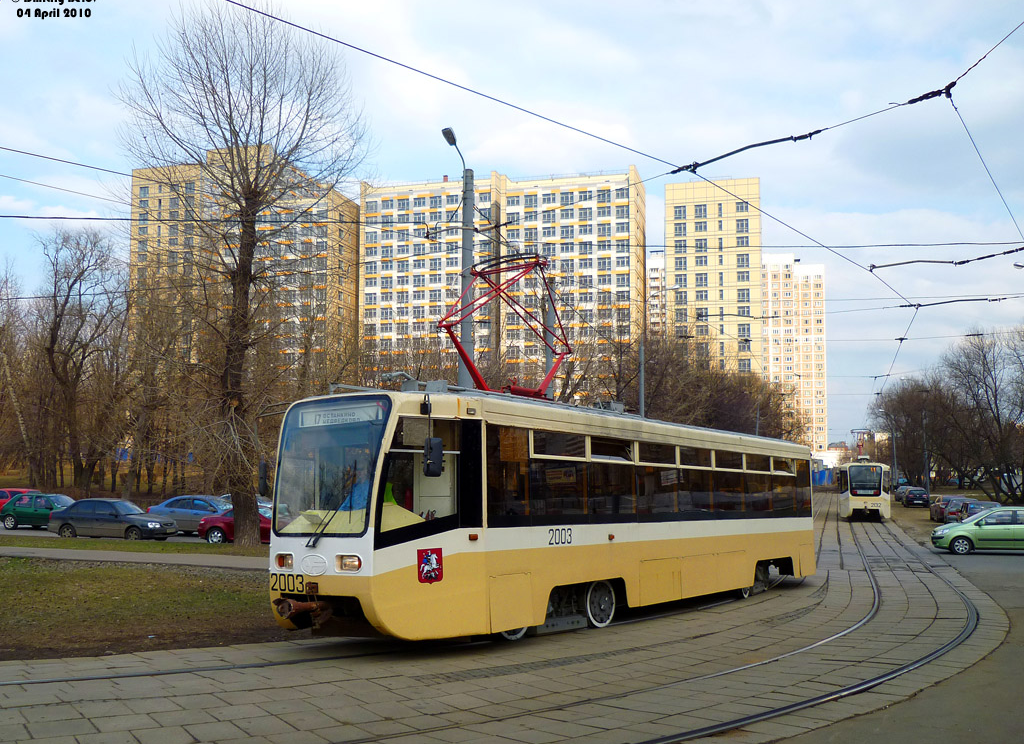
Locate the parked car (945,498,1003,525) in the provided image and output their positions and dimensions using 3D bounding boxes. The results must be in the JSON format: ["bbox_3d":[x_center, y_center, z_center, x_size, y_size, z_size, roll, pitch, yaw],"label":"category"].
[{"bbox_3d":[22.600,6.900,45.584,1.680,1.450,4.200,-2,-7,20],"label":"parked car"}]

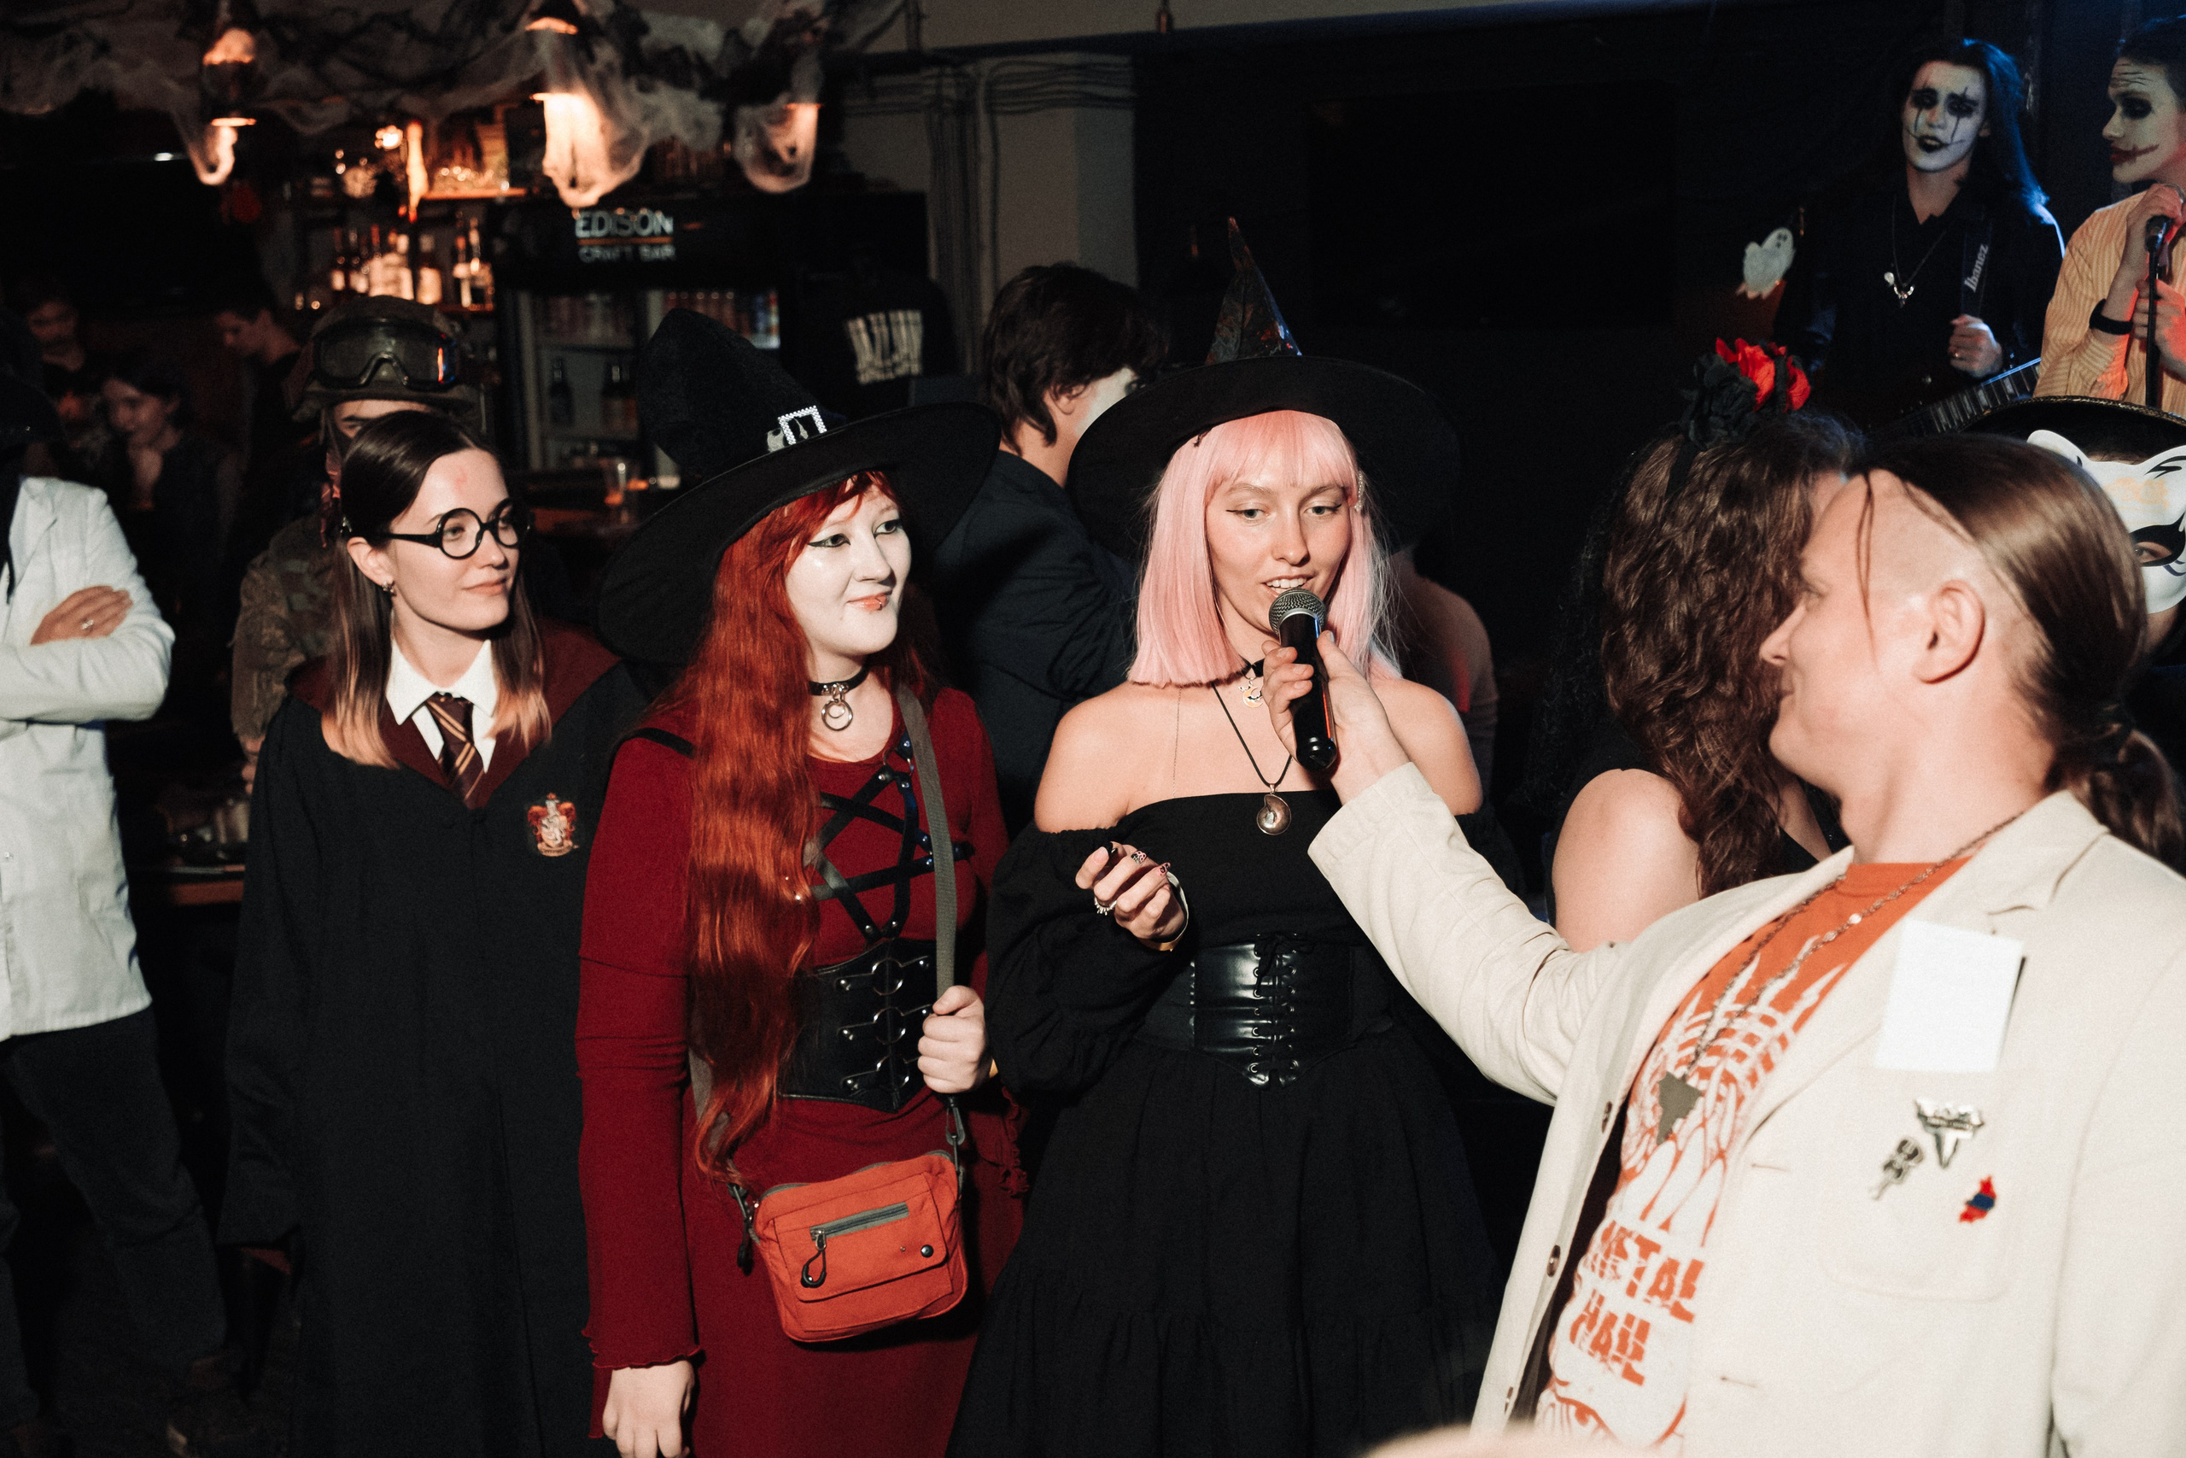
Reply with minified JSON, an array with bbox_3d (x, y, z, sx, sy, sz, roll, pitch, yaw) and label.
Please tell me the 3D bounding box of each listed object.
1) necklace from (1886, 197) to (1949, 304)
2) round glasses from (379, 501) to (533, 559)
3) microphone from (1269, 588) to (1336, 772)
[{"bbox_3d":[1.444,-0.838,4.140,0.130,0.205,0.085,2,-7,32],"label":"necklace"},{"bbox_3d":[-0.666,-0.205,2.414,0.145,0.055,0.140,4,14,31],"label":"round glasses"},{"bbox_3d":[0.184,-0.046,2.041,0.051,0.051,0.210,-8,41,5],"label":"microphone"}]

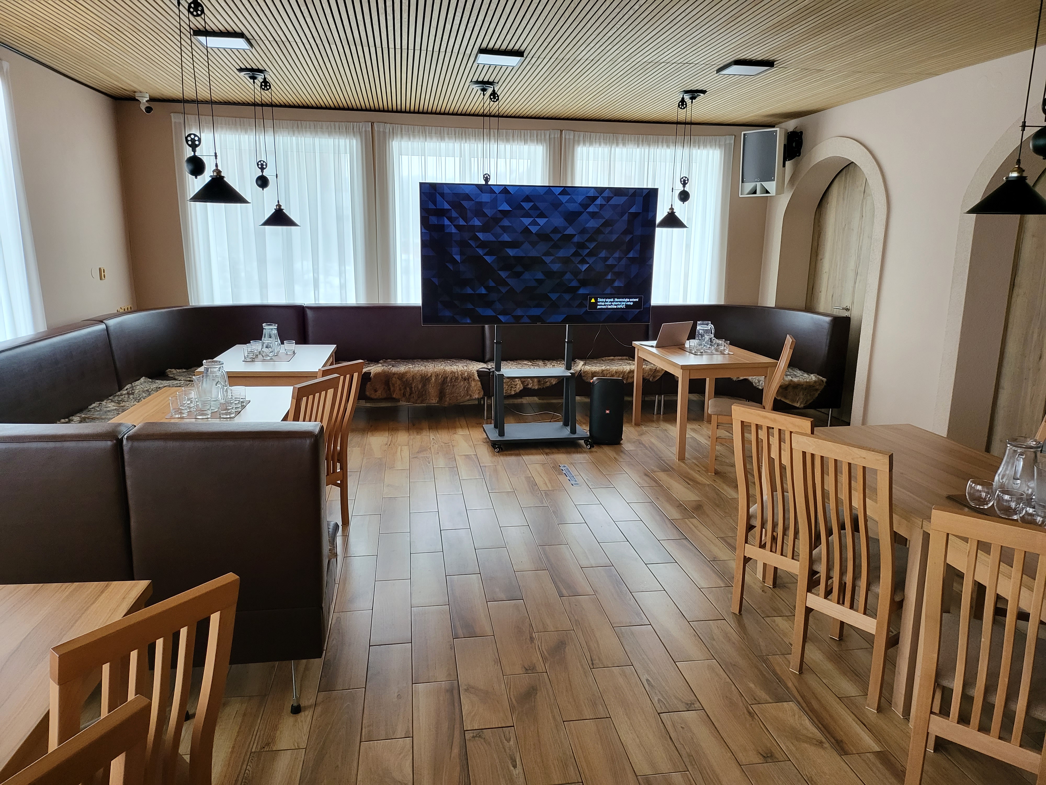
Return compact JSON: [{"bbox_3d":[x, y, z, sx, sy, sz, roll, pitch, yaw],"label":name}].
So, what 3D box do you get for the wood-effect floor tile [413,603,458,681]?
[{"bbox_3d":[-0.385,1.059,3.087,0.176,0.010,0.600,-1,12,-9],"label":"wood-effect floor tile"}]

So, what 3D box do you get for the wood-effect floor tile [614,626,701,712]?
[{"bbox_3d":[0.529,1.103,2.935,0.176,0.010,0.600,-1,12,-9],"label":"wood-effect floor tile"}]

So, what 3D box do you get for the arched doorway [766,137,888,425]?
[{"bbox_3d":[2.942,-1.024,6.894,0.371,2.618,1.835,-1,12,-9],"label":"arched doorway"}]

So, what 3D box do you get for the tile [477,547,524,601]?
[{"bbox_3d":[-0.132,0.928,3.726,0.176,0.010,0.600,-1,12,-9],"label":"tile"}]

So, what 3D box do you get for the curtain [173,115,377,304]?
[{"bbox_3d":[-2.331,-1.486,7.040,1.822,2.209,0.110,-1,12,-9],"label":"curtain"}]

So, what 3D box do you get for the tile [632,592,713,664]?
[{"bbox_3d":[0.657,1.040,3.255,0.173,0.010,0.599,-1,12,-9],"label":"tile"}]

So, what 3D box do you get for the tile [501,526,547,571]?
[{"bbox_3d":[-0.002,0.871,4.066,0.173,0.010,0.600,-1,12,-9],"label":"tile"}]

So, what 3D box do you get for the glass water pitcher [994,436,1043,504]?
[{"bbox_3d":[1.821,0.286,2.662,0.173,0.223,0.149,-10,16,-41],"label":"glass water pitcher"}]

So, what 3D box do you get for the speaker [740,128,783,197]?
[{"bbox_3d":[2.347,-2.229,7.058,0.350,0.600,0.290,9,19,35],"label":"speaker"}]

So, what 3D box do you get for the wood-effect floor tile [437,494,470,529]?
[{"bbox_3d":[-0.445,0.748,4.564,0.176,0.010,0.600,-1,12,-9],"label":"wood-effect floor tile"}]

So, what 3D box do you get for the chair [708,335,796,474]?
[{"bbox_3d":[1.682,0.090,5.424,0.550,1.000,0.430,3,12,13],"label":"chair"}]

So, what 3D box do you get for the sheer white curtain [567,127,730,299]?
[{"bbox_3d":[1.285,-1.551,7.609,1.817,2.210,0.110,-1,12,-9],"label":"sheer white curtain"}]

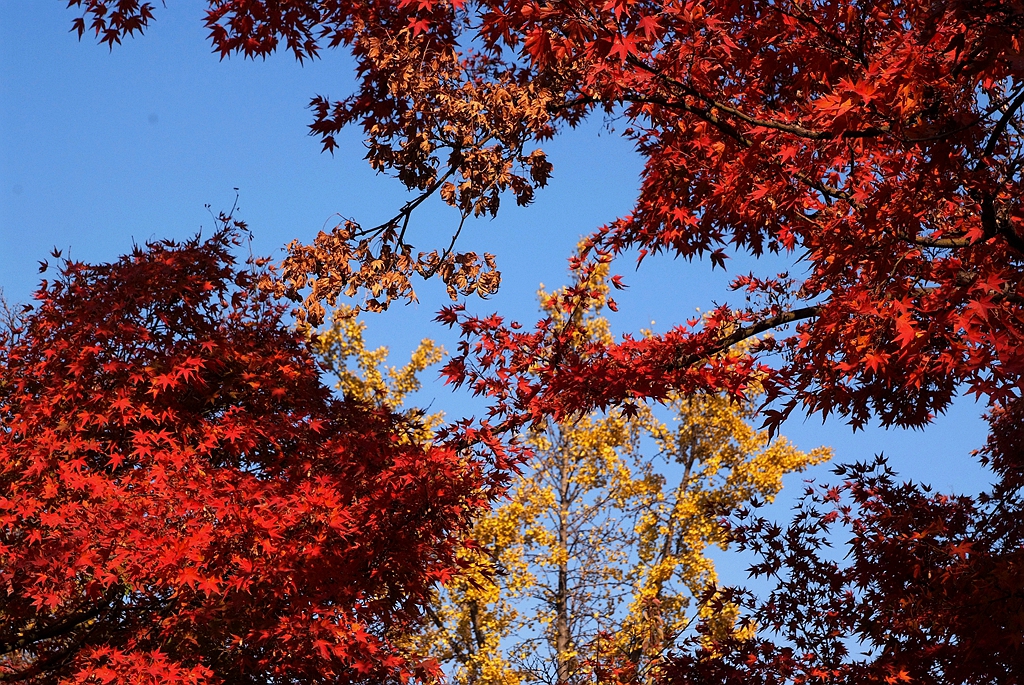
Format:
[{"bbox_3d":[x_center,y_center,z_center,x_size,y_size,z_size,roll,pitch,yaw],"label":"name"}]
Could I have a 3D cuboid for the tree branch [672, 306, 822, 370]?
[{"bbox_3d":[0.808,-0.017,4.700,0.550,0.065,0.075,-22,0,0],"label":"tree branch"}]

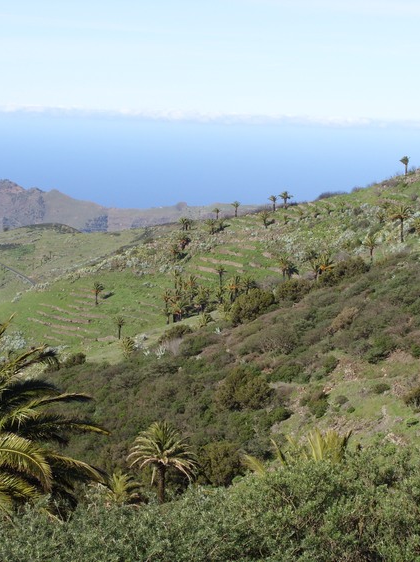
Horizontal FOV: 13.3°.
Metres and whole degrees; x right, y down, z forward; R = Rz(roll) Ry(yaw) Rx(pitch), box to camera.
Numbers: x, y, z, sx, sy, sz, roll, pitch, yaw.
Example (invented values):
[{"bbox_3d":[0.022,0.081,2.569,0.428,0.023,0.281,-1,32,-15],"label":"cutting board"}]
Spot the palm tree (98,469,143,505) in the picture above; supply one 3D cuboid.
[{"bbox_3d":[-6.892,16.393,140.000,3.427,3.582,3.427,2,6,-3],"label":"palm tree"}]

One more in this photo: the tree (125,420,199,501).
[{"bbox_3d":[-3.778,14.676,143.000,5.460,6.700,5.460,2,6,0],"label":"tree"}]

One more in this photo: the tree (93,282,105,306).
[{"bbox_3d":[-40.569,4.956,660.000,4.320,8.640,4.320,2,6,0],"label":"tree"}]

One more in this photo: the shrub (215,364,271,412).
[{"bbox_3d":[4.193,13.329,225.000,7.009,5.757,5.958,2,6,1],"label":"shrub"}]

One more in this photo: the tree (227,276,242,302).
[{"bbox_3d":[5.724,1.752,420.000,3.271,6.542,3.271,2,6,1],"label":"tree"}]

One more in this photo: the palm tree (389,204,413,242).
[{"bbox_3d":[39.414,-12.040,370.000,4.940,8.233,4.940,3,6,6],"label":"palm tree"}]

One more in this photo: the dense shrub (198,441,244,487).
[{"bbox_3d":[0.872,16.842,165.000,4.320,4.320,4.100,2,6,0],"label":"dense shrub"}]

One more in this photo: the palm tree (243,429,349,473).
[{"bbox_3d":[3.310,7.225,68.000,4.090,3.290,4.090,2,6,0],"label":"palm tree"}]

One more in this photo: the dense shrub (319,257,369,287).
[{"bbox_3d":[30.675,-2.167,410.000,11.403,6.842,9.693,2,6,4],"label":"dense shrub"}]

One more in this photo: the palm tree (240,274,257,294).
[{"bbox_3d":[8.995,1.402,420.000,4.205,5.841,4.205,2,6,1],"label":"palm tree"}]

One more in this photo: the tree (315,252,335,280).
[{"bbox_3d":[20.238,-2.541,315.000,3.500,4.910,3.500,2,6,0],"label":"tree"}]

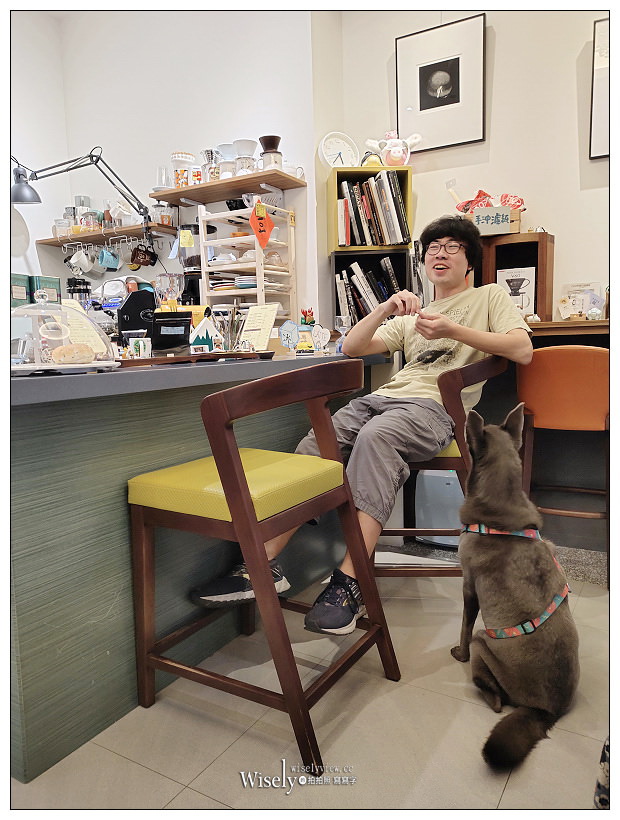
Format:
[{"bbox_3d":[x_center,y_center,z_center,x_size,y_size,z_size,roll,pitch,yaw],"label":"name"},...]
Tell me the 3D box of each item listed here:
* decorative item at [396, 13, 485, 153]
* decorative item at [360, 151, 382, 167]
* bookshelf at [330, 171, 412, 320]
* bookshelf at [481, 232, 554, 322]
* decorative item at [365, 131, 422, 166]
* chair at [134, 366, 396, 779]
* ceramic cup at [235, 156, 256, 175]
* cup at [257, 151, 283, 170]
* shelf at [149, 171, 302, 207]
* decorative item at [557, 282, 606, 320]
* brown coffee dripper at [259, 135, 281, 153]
[{"bbox_3d":[0.602,-1.494,2.865,0.421,0.528,0.030,3,7,31],"label":"decorative item"},{"bbox_3d":[0.283,-1.132,2.831,0.100,0.098,0.080,-2,6,-4],"label":"decorative item"},{"bbox_3d":[0.278,-0.737,2.885,0.353,0.700,0.240,-2,6,-4],"label":"bookshelf"},{"bbox_3d":[0.913,-0.559,2.711,0.269,0.372,0.190,3,7,31],"label":"bookshelf"},{"bbox_3d":[0.385,-1.177,2.844,0.250,0.180,0.130,-2,6,-4],"label":"decorative item"},{"bbox_3d":[-0.104,0.324,1.651,0.560,0.905,0.485,3,7,31],"label":"chair"},{"bbox_3d":[-0.307,-1.142,2.949,0.098,0.100,0.087,-1,6,0],"label":"ceramic cup"},{"bbox_3d":[-0.187,-1.136,2.891,0.113,0.095,0.084,-1,6,0],"label":"cup"},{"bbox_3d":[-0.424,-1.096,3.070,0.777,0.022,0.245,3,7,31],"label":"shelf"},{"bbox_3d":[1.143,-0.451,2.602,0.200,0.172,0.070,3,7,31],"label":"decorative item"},{"bbox_3d":[-0.181,-1.194,2.800,0.100,0.077,0.100,-1,7,0],"label":"brown coffee dripper"}]

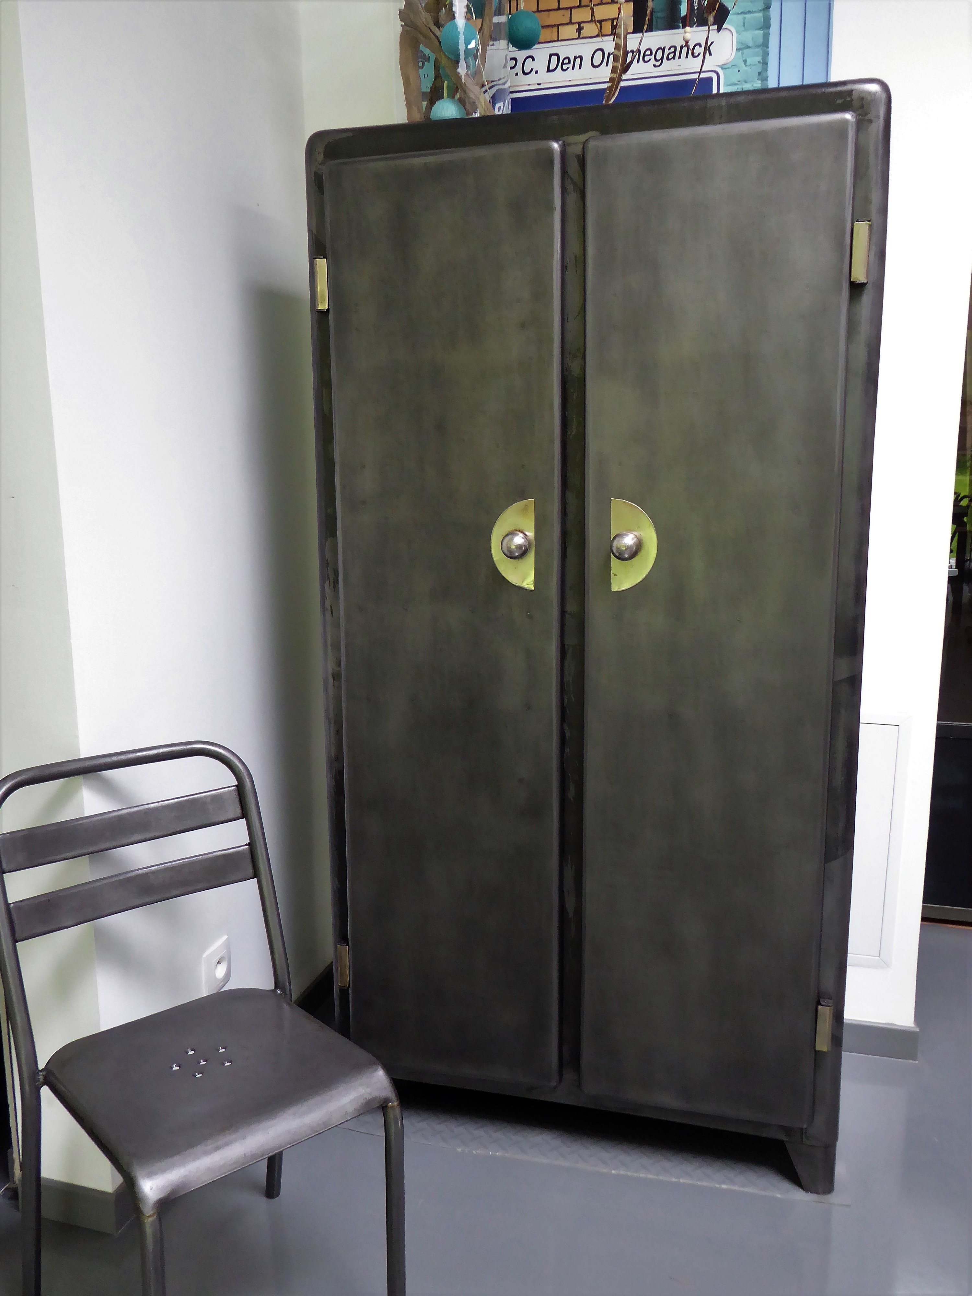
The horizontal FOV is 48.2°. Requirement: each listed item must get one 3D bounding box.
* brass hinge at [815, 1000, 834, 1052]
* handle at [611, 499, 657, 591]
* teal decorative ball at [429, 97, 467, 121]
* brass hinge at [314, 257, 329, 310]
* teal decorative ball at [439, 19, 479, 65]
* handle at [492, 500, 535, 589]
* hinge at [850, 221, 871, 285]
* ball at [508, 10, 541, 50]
[{"bbox_3d":[0.581,0.646,1.861,0.025,0.093,0.016,2,10,16],"label":"brass hinge"},{"bbox_3d":[0.241,-0.167,1.787,0.076,0.155,0.050,2,10,16],"label":"handle"},{"bbox_3d":[-0.066,-0.930,1.909,0.064,0.064,0.064,-1,10,0],"label":"teal decorative ball"},{"bbox_3d":[-0.284,-0.632,1.891,0.023,0.087,0.016,2,10,16],"label":"brass hinge"},{"bbox_3d":[-0.045,-1.034,1.853,0.066,0.066,0.066,-1,10,0],"label":"teal decorative ball"},{"bbox_3d":[0.040,-0.174,1.846,0.077,0.157,0.050,2,10,16],"label":"handle"},{"bbox_3d":[0.568,-0.598,1.645,0.024,0.089,0.016,2,10,16],"label":"hinge"},{"bbox_3d":[0.070,-1.133,1.991,0.064,0.064,0.064,-1,10,0],"label":"ball"}]

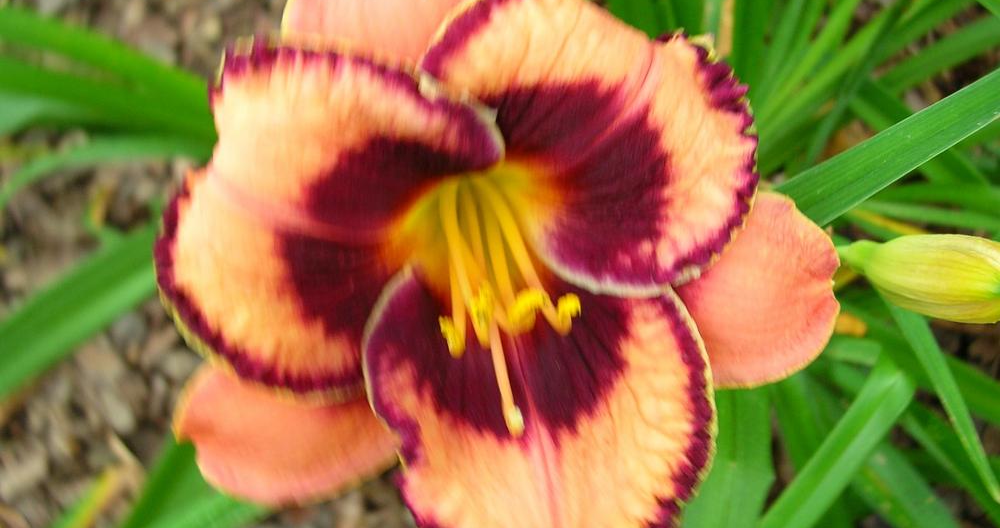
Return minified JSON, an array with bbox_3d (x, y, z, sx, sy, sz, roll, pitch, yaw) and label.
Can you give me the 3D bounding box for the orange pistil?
[{"bbox_3d":[0.002,0.006,0.217,0.030,0.026,0.062,-6,51,-5],"label":"orange pistil"}]

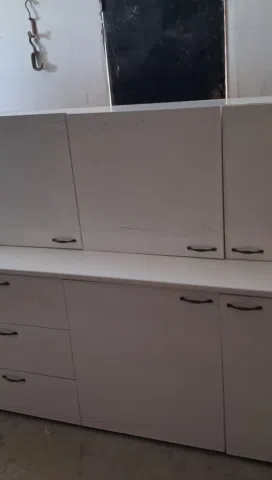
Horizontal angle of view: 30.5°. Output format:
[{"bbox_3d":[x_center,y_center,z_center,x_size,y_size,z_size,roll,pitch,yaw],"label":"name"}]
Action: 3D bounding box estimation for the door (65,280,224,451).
[{"bbox_3d":[0.039,0.546,2.177,0.691,0.760,0.045,3,20,21],"label":"door"}]

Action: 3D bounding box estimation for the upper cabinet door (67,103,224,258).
[{"bbox_3d":[0.040,-0.221,2.003,0.630,0.584,0.024,3,20,21],"label":"upper cabinet door"}]

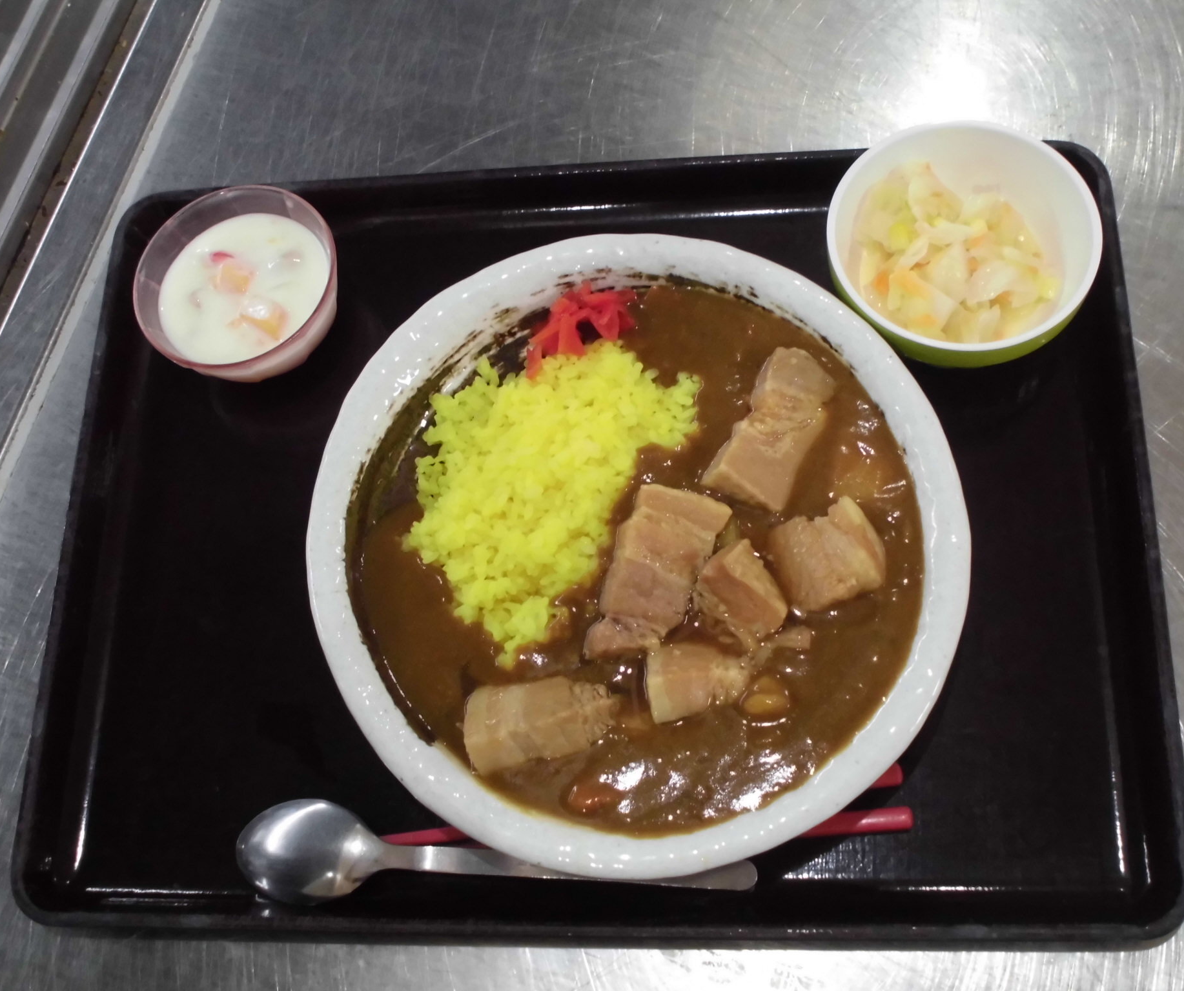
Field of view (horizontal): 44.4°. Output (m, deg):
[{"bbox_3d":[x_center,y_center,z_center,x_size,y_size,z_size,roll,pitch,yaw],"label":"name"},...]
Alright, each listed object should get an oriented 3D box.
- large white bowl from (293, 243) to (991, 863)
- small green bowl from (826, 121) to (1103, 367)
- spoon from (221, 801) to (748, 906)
[{"bbox_3d":[0.017,0.023,0.538,0.237,0.057,0.237,-2,68,8],"label":"large white bowl"},{"bbox_3d":[0.142,-0.089,0.567,0.100,0.050,0.100,-2,68,8],"label":"small green bowl"},{"bbox_3d":[-0.037,0.131,0.521,0.192,0.022,0.038,1,69,9],"label":"spoon"}]

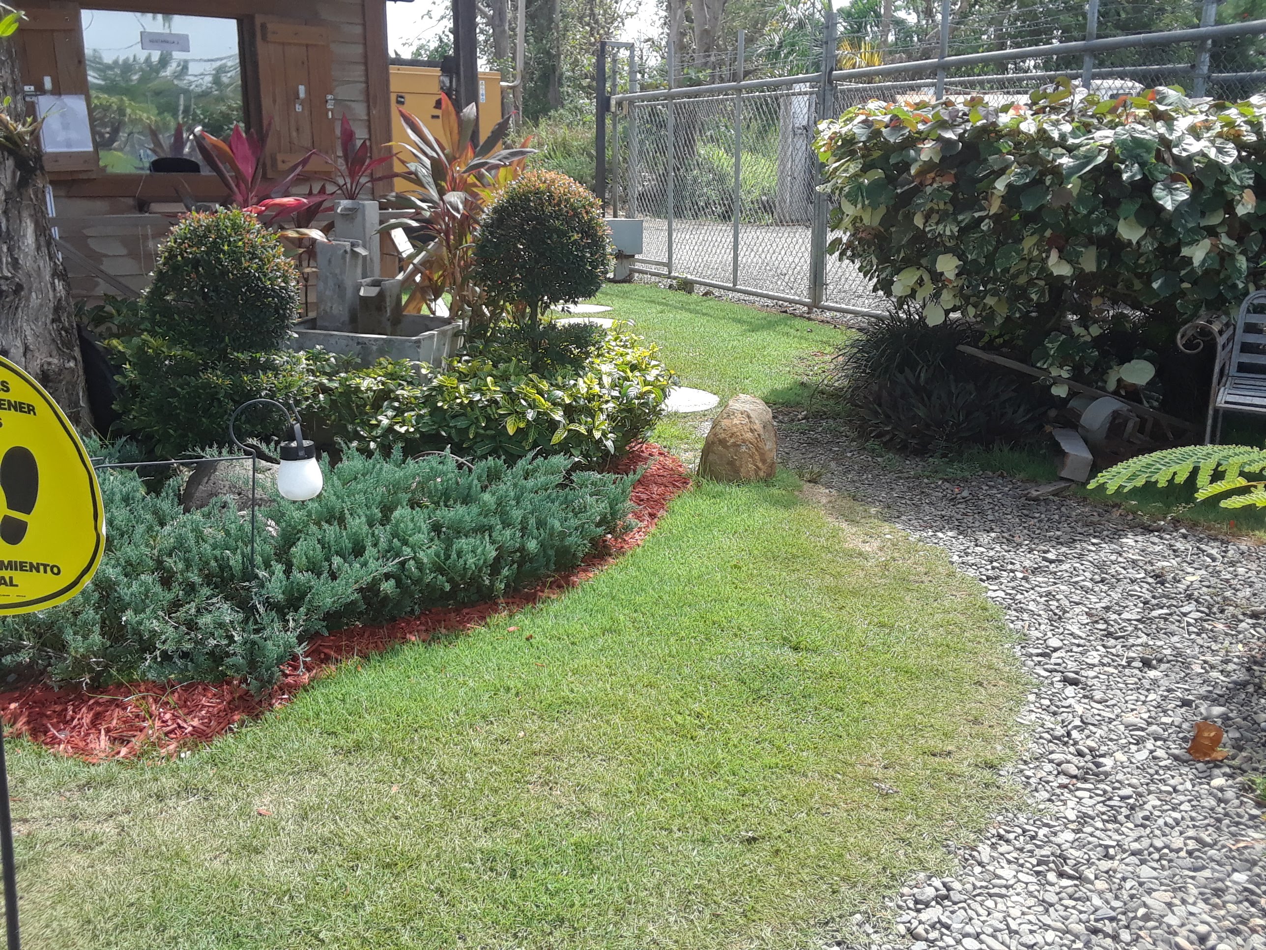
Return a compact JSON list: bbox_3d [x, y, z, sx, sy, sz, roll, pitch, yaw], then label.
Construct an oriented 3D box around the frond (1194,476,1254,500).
[{"bbox_3d":[0.862,0.019,1.600,0.088,0.035,0.050,9,18,28],"label":"frond"}]

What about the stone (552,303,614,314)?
[{"bbox_3d":[-0.445,-1.459,9.675,0.550,0.050,0.550,-1,16,-3],"label":"stone"}]

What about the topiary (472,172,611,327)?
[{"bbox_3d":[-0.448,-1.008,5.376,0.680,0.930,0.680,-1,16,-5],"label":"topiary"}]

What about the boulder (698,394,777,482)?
[{"bbox_3d":[0.430,-0.173,4.497,0.320,0.330,0.270,2,16,5],"label":"boulder"}]

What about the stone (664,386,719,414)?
[{"bbox_3d":[0.153,-0.428,5.958,0.570,0.050,0.550,0,16,1],"label":"stone"}]

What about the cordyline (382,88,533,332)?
[{"bbox_3d":[-0.988,-1.369,6.210,0.880,1.500,0.850,-2,16,-9],"label":"cordyline"}]

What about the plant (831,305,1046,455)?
[{"bbox_3d":[1.489,-0.505,5.338,1.050,0.520,0.880,4,16,15],"label":"plant"}]

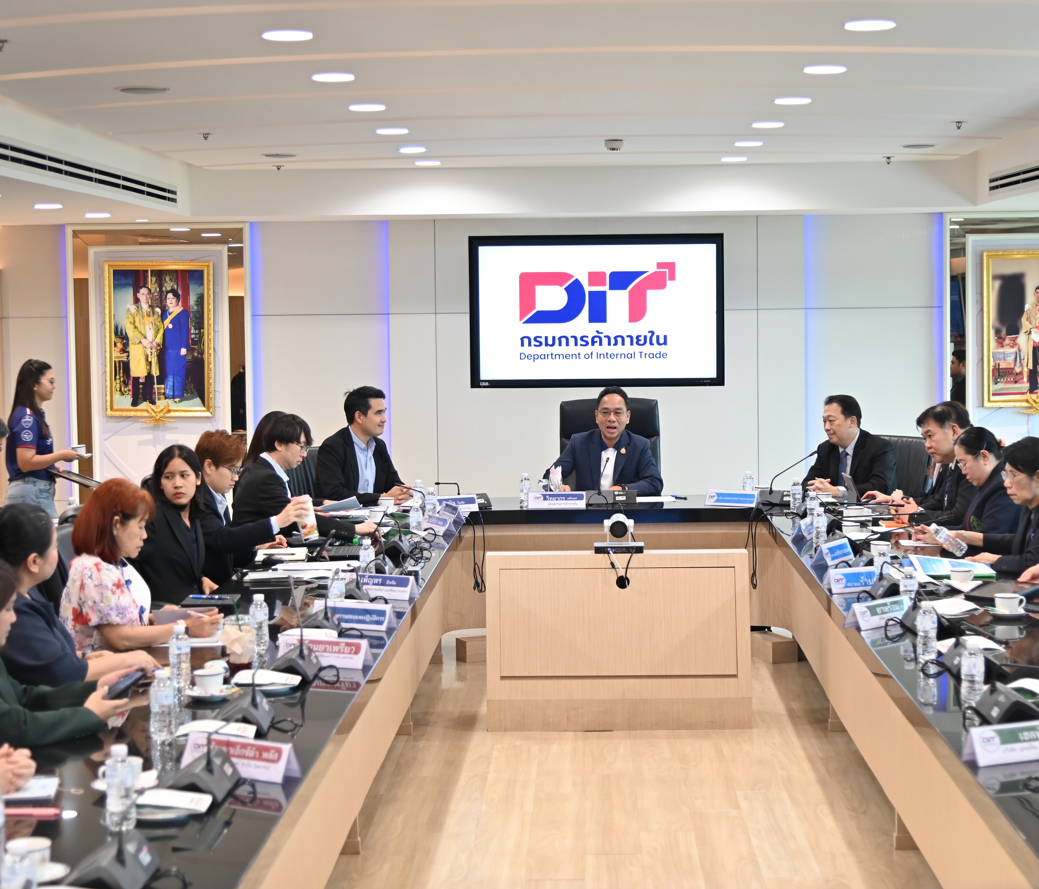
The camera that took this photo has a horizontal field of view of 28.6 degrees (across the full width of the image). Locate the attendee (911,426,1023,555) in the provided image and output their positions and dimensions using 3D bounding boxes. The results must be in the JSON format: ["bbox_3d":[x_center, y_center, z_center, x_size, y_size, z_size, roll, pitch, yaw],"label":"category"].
[{"bbox_3d":[1.837,0.548,8.337,0.630,1.238,0.470,-1,4,-10],"label":"attendee"}]

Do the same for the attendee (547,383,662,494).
[{"bbox_3d":[0.481,0.359,10.940,0.600,1.330,0.780,0,4,4],"label":"attendee"}]

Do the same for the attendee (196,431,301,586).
[{"bbox_3d":[-1.046,0.573,8.399,0.720,1.280,0.520,0,4,14],"label":"attendee"}]

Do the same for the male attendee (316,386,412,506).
[{"bbox_3d":[-0.780,0.368,10.933,0.740,1.340,0.550,3,5,42],"label":"male attendee"}]

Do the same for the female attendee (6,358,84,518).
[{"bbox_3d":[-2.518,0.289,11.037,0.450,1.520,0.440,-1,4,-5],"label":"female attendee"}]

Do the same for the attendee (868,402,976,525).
[{"bbox_3d":[1.803,0.474,9.198,0.730,1.310,0.560,-2,4,-16],"label":"attendee"}]

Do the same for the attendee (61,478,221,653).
[{"bbox_3d":[-1.071,0.722,6.179,0.620,1.251,0.460,0,4,14],"label":"attendee"}]

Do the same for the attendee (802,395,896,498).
[{"bbox_3d":[1.683,0.389,10.680,0.560,1.280,0.740,3,5,44],"label":"attendee"}]

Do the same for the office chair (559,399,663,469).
[{"bbox_3d":[0.474,0.381,11.003,0.660,1.243,0.720,0,4,7],"label":"office chair"}]

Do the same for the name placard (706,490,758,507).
[{"bbox_3d":[1.060,0.262,10.133,0.280,0.084,0.080,1,4,25],"label":"name placard"}]

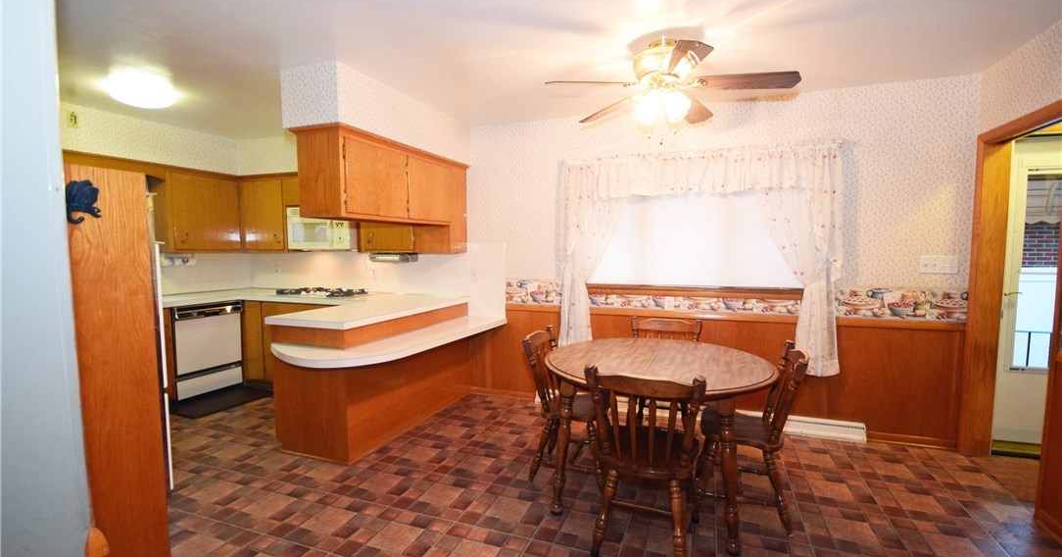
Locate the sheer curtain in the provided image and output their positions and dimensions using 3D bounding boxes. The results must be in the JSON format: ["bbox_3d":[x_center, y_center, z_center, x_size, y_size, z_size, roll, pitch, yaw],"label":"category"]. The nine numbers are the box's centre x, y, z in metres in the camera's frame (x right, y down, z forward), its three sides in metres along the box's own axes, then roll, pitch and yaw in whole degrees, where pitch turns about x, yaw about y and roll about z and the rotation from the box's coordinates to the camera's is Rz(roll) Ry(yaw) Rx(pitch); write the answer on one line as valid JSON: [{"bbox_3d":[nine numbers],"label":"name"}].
[{"bbox_3d":[1.201,-0.143,3.426,2.070,1.640,0.140,1,4,21],"label":"sheer curtain"}]

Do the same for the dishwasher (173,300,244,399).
[{"bbox_3d":[-3.280,0.652,4.261,0.600,0.820,0.600,1,4,21],"label":"dishwasher"}]

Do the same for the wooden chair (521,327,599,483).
[{"bbox_3d":[0.266,0.767,2.712,0.485,0.870,0.500,1,4,21],"label":"wooden chair"}]

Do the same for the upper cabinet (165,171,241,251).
[{"bbox_3d":[-3.300,-0.642,4.360,0.320,0.770,0.680,1,4,21],"label":"upper cabinet"}]

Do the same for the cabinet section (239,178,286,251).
[{"bbox_3d":[-2.739,-0.659,4.745,0.630,0.740,0.325,1,4,21],"label":"cabinet section"}]

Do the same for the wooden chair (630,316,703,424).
[{"bbox_3d":[0.918,0.739,3.075,0.500,0.870,0.490,1,4,21],"label":"wooden chair"}]

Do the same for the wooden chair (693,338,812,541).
[{"bbox_3d":[1.153,0.785,2.381,0.490,0.870,0.500,1,4,21],"label":"wooden chair"}]

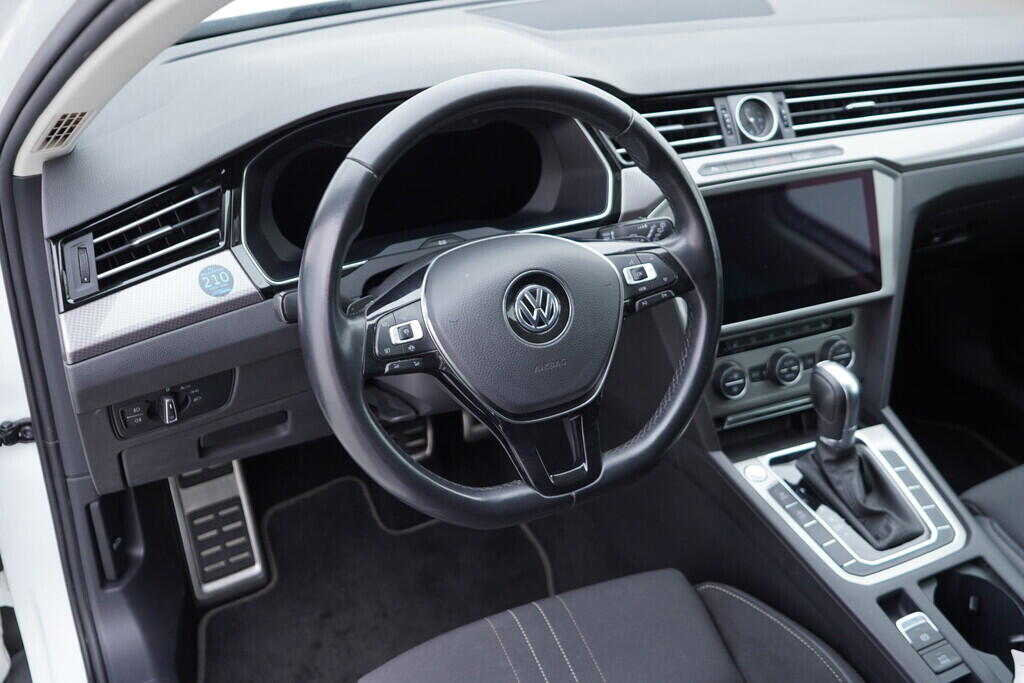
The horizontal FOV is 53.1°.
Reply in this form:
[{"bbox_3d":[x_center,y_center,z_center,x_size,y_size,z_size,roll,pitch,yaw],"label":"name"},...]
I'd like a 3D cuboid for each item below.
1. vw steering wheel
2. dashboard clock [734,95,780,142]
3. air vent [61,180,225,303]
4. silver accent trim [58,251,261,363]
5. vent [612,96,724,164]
[{"bbox_3d":[0.008,-0.031,0.834,0.370,0.360,0.080,-14,7,-23],"label":"vw steering wheel"},{"bbox_3d":[0.260,-0.236,1.085,0.050,0.050,0.025,-10,-2,-22],"label":"dashboard clock"},{"bbox_3d":[-0.287,-0.078,0.800,0.035,0.052,0.152,3,25,45],"label":"air vent"},{"bbox_3d":[-0.271,-0.025,0.785,0.165,0.048,0.025,-27,3,-42],"label":"silver accent trim"},{"bbox_3d":[0.163,-0.216,1.045,0.138,0.058,0.040,-12,-2,-26],"label":"vent"}]

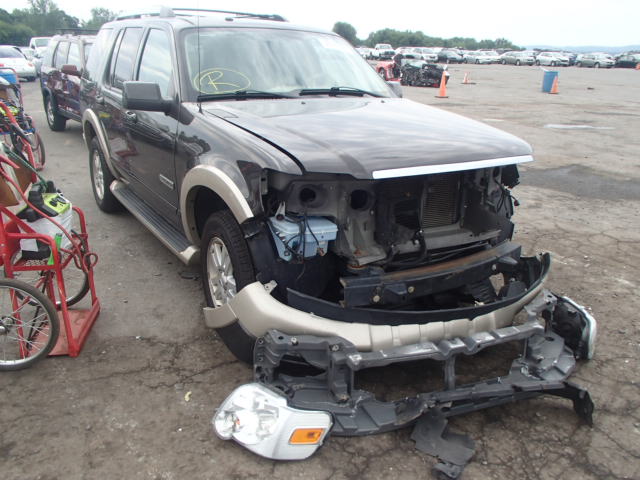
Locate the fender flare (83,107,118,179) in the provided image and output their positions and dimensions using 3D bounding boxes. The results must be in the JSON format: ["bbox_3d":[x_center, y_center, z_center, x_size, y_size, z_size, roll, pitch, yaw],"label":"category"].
[{"bbox_3d":[-2.086,-0.946,4.798,0.100,0.530,1.070,-13,24,-32],"label":"fender flare"}]

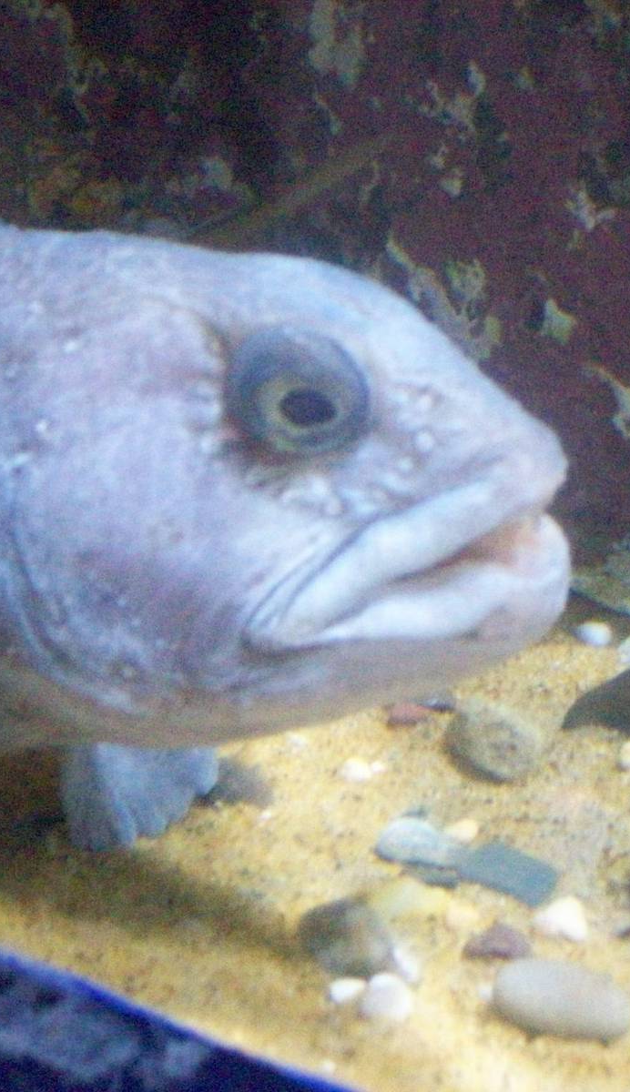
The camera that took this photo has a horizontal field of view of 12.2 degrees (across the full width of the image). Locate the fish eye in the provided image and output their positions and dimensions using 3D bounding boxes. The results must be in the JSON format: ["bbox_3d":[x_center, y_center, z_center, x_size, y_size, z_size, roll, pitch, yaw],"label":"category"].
[{"bbox_3d":[-0.004,-0.035,0.660,0.032,0.028,0.019,-5,14,-10],"label":"fish eye"}]

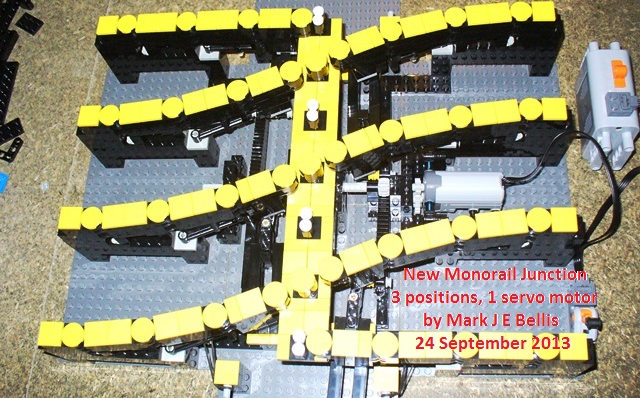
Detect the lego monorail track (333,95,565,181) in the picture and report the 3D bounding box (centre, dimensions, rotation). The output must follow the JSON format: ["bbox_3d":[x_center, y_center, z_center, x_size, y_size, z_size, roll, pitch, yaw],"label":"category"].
[{"bbox_3d":[0.093,-0.042,0.499,0.172,0.072,0.035,-10,68,3],"label":"lego monorail track"}]

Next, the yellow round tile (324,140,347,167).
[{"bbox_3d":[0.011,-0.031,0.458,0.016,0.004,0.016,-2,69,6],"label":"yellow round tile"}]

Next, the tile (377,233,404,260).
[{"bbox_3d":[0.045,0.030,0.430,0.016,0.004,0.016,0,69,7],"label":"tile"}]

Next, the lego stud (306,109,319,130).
[{"bbox_3d":[-0.004,-0.055,0.475,0.008,0.015,0.008,0,69,7],"label":"lego stud"}]

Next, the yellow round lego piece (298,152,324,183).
[{"bbox_3d":[-0.006,-0.021,0.462,0.016,0.015,0.016,-2,69,6],"label":"yellow round lego piece"}]

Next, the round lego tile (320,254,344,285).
[{"bbox_3d":[0.007,0.045,0.439,0.016,0.004,0.016,-2,69,6],"label":"round lego tile"}]

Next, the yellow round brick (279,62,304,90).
[{"bbox_3d":[-0.019,-0.088,0.490,0.016,0.015,0.016,0,69,7],"label":"yellow round brick"}]

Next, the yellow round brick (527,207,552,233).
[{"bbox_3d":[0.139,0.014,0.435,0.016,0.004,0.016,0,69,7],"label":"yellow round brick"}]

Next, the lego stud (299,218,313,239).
[{"bbox_3d":[-0.008,0.020,0.446,0.008,0.015,0.008,0,69,7],"label":"lego stud"}]

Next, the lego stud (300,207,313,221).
[{"bbox_3d":[-0.008,0.012,0.449,0.008,0.015,0.008,0,69,7],"label":"lego stud"}]

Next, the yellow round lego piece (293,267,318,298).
[{"bbox_3d":[-0.009,0.054,0.442,0.016,0.013,0.016,0,69,7],"label":"yellow round lego piece"}]

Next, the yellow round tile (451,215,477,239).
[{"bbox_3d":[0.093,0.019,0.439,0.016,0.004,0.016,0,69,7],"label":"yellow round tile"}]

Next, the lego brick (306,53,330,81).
[{"bbox_3d":[-0.002,-0.098,0.500,0.016,0.013,0.016,0,69,7],"label":"lego brick"}]

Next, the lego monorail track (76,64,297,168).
[{"bbox_3d":[-0.095,-0.054,0.526,0.172,0.072,0.036,-10,68,3],"label":"lego monorail track"}]

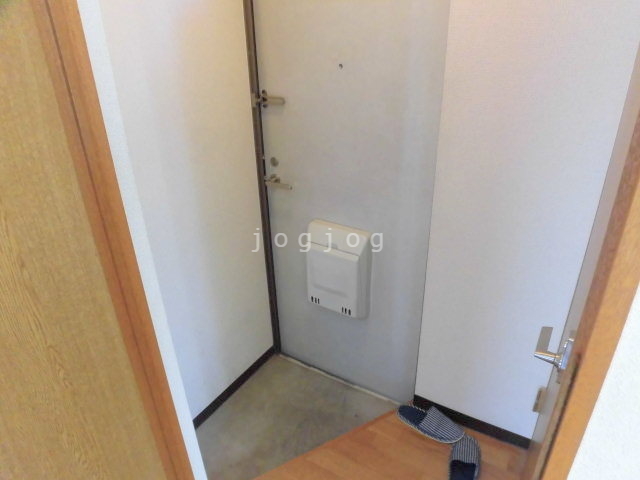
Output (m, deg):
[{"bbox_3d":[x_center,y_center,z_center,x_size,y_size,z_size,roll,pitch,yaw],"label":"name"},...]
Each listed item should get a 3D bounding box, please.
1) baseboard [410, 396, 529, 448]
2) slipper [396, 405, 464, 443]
[{"bbox_3d":[0.577,0.700,1.719,0.435,0.067,0.014,13,31,26],"label":"baseboard"},{"bbox_3d":[0.430,0.693,1.731,0.262,0.075,0.102,13,31,26],"label":"slipper"}]

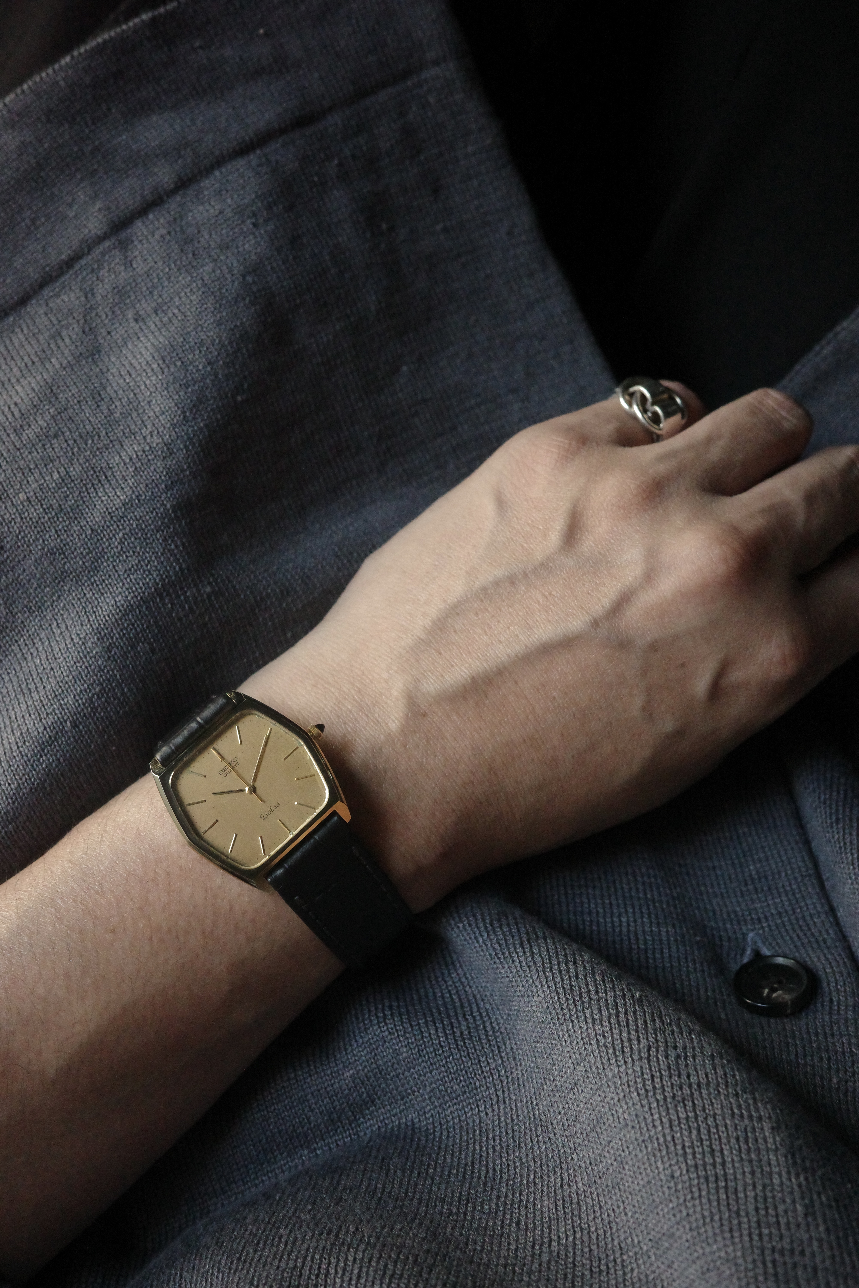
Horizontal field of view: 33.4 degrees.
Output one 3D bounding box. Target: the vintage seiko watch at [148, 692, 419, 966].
[{"bbox_3d":[-0.029,0.037,0.300,0.035,0.047,0.063,-43,79,-9],"label":"vintage seiko watch"}]

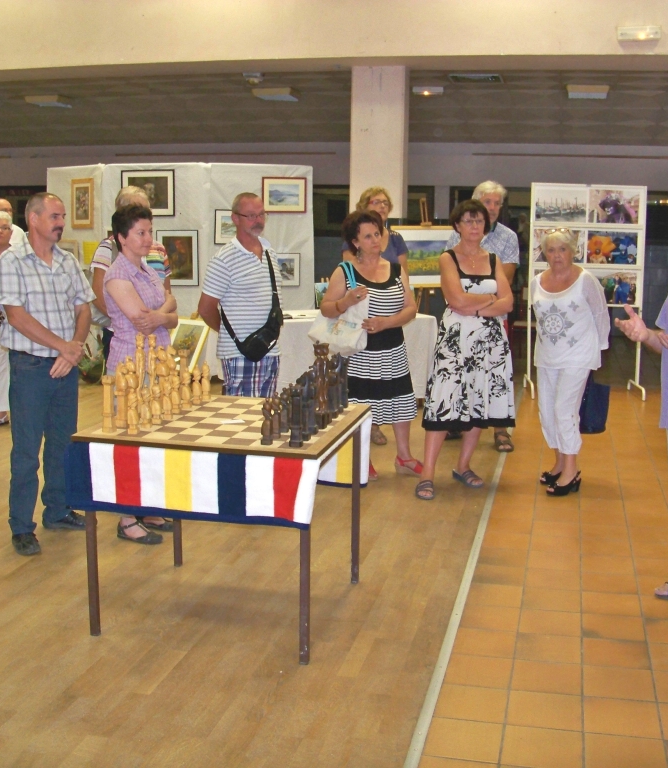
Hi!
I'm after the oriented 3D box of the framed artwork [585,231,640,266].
[{"bbox_3d":[2.476,-1.211,8.680,0.485,0.315,0.020,1,10,3],"label":"framed artwork"}]

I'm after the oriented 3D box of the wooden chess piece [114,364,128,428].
[{"bbox_3d":[-0.833,0.038,3.826,0.056,0.256,0.048,3,10,14],"label":"wooden chess piece"}]

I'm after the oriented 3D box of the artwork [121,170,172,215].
[{"bbox_3d":[-1.698,-1.744,8.938,0.520,0.425,0.030,3,10,13],"label":"artwork"}]

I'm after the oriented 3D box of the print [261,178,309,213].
[{"bbox_3d":[-0.449,-1.733,8.950,0.420,0.335,0.025,-1,10,-10],"label":"print"}]

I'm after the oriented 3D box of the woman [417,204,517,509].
[{"bbox_3d":[0.750,-0.201,5.526,0.530,1.660,0.420,0,10,-5],"label":"woman"}]

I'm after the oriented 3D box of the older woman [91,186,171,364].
[{"bbox_3d":[-1.065,-0.199,5.244,0.480,1.690,0.330,-5,11,-30],"label":"older woman"}]

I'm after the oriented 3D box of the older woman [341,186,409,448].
[{"bbox_3d":[0.278,-0.470,6.698,0.470,1.733,0.330,-1,10,-12],"label":"older woman"}]

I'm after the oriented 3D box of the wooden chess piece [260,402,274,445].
[{"bbox_3d":[-0.231,0.129,3.375,0.041,0.160,0.040,3,10,13],"label":"wooden chess piece"}]

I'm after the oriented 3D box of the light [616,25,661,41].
[{"bbox_3d":[2.570,-2.963,8.241,0.360,0.110,0.080,3,10,12],"label":"light"}]

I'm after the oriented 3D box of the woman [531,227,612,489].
[{"bbox_3d":[1.351,-0.143,5.773,0.480,1.550,0.340,8,12,37],"label":"woman"}]

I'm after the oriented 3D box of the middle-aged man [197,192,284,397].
[{"bbox_3d":[-0.532,-0.220,5.552,0.530,1.717,0.400,-5,12,-30],"label":"middle-aged man"}]

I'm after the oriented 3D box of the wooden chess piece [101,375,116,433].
[{"bbox_3d":[-0.814,0.077,3.509,0.046,0.200,0.046,3,10,13],"label":"wooden chess piece"}]

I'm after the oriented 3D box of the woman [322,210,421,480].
[{"bbox_3d":[0.224,-0.252,5.981,0.550,1.589,0.400,-3,11,-18],"label":"woman"}]

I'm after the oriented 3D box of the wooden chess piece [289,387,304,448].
[{"bbox_3d":[-0.133,0.116,3.464,0.048,0.210,0.048,3,10,13],"label":"wooden chess piece"}]

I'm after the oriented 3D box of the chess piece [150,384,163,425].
[{"bbox_3d":[-0.669,0.070,3.678,0.041,0.160,0.040,3,10,13],"label":"chess piece"}]

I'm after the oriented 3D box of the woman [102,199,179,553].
[{"bbox_3d":[-0.959,-0.060,4.828,0.340,1.650,0.440,5,11,27],"label":"woman"}]

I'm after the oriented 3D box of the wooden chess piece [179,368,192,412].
[{"bbox_3d":[-0.597,0.021,3.966,0.041,0.160,0.040,3,10,13],"label":"wooden chess piece"}]

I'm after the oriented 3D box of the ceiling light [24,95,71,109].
[{"bbox_3d":[-2.960,-2.940,10.100,0.400,0.080,0.330,3,10,13],"label":"ceiling light"}]

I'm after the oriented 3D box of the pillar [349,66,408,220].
[{"bbox_3d":[0.446,-1.555,9.655,0.520,3.040,0.280,3,10,13],"label":"pillar"}]

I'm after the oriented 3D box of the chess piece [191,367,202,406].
[{"bbox_3d":[-0.571,0.004,4.065,0.041,0.160,0.040,3,10,13],"label":"chess piece"}]

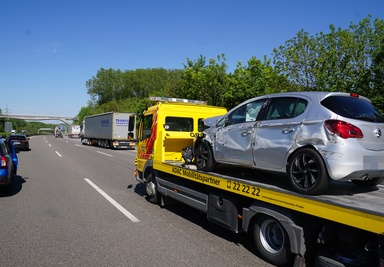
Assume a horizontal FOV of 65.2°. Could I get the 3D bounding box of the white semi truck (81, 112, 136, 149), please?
[{"bbox_3d":[-11.616,-0.321,39.646,2.550,4.000,16.400,1,0,-32],"label":"white semi truck"}]

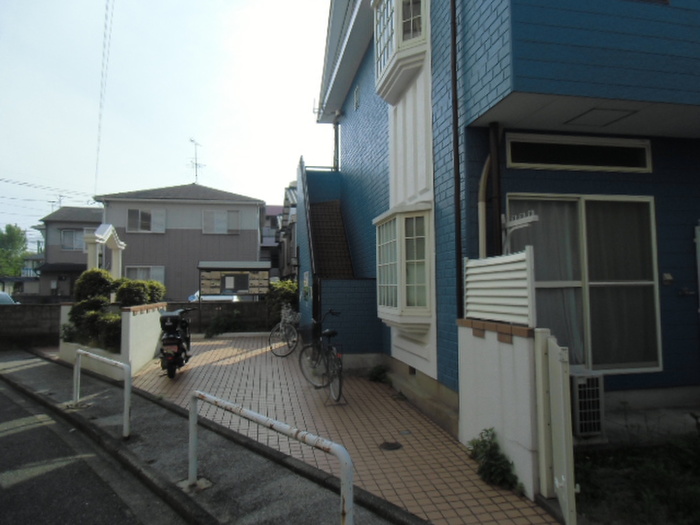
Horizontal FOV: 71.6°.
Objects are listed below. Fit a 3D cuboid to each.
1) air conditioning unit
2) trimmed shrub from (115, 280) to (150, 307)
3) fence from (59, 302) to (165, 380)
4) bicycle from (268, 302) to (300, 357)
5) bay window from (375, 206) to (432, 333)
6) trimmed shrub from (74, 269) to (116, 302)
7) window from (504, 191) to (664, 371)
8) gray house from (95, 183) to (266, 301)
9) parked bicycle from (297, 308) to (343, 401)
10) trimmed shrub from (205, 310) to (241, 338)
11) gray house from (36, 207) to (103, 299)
[{"bbox_3d":[1.819,1.147,4.143,0.260,0.500,0.720,0,-3,-11],"label":"air conditioning unit"},{"bbox_3d":[-4.644,0.721,10.483,0.770,0.660,0.750,0,-3,-11],"label":"trimmed shrub"},{"bbox_3d":[-5.326,1.457,10.057,2.550,1.170,4.100,0,-3,-11],"label":"fence"},{"bbox_3d":[-1.343,1.403,10.480,0.580,1.100,1.650,-1,-3,3],"label":"bicycle"},{"bbox_3d":[0.607,0.106,6.183,0.350,1.400,1.650,0,-3,-11],"label":"bay window"},{"bbox_3d":[-5.693,0.560,10.898,0.900,0.850,0.850,0,-3,-11],"label":"trimmed shrub"},{"bbox_3d":[2.274,0.208,4.687,1.610,1.740,0.100,0,-3,-11],"label":"window"},{"bbox_3d":[-8.789,-0.747,27.293,7.900,7.300,8.600,0,-3,-11],"label":"gray house"},{"bbox_3d":[-0.341,1.266,6.806,0.560,1.140,1.680,0,-3,-18],"label":"parked bicycle"},{"bbox_3d":[-3.850,1.869,14.660,1.070,0.800,0.900,0,-3,-11],"label":"trimmed shrub"},{"bbox_3d":[-15.628,-0.205,32.052,6.600,6.800,7.000,0,-3,-11],"label":"gray house"}]

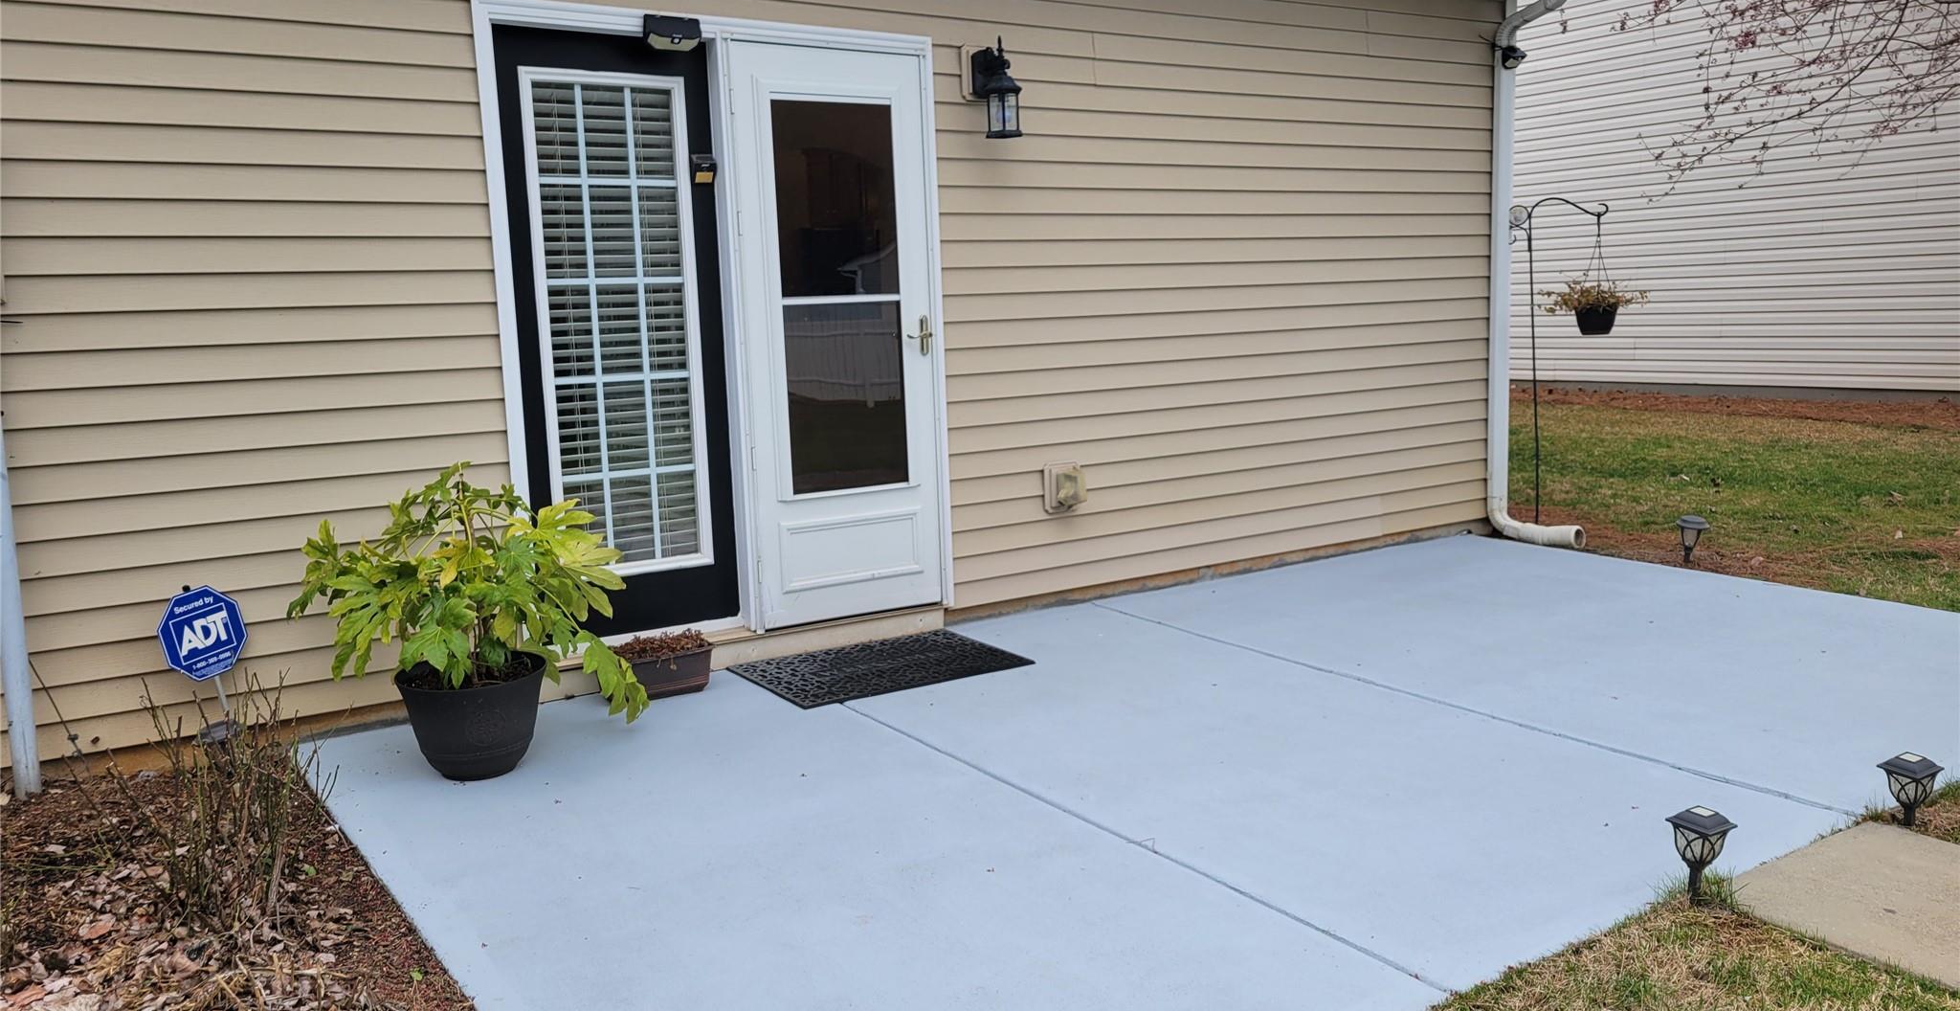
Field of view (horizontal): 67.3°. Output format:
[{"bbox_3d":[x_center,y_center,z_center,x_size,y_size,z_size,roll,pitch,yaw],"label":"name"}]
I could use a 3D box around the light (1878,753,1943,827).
[{"bbox_3d":[2.199,0.670,3.472,0.103,0.178,0.103,-6,9,-25],"label":"light"}]

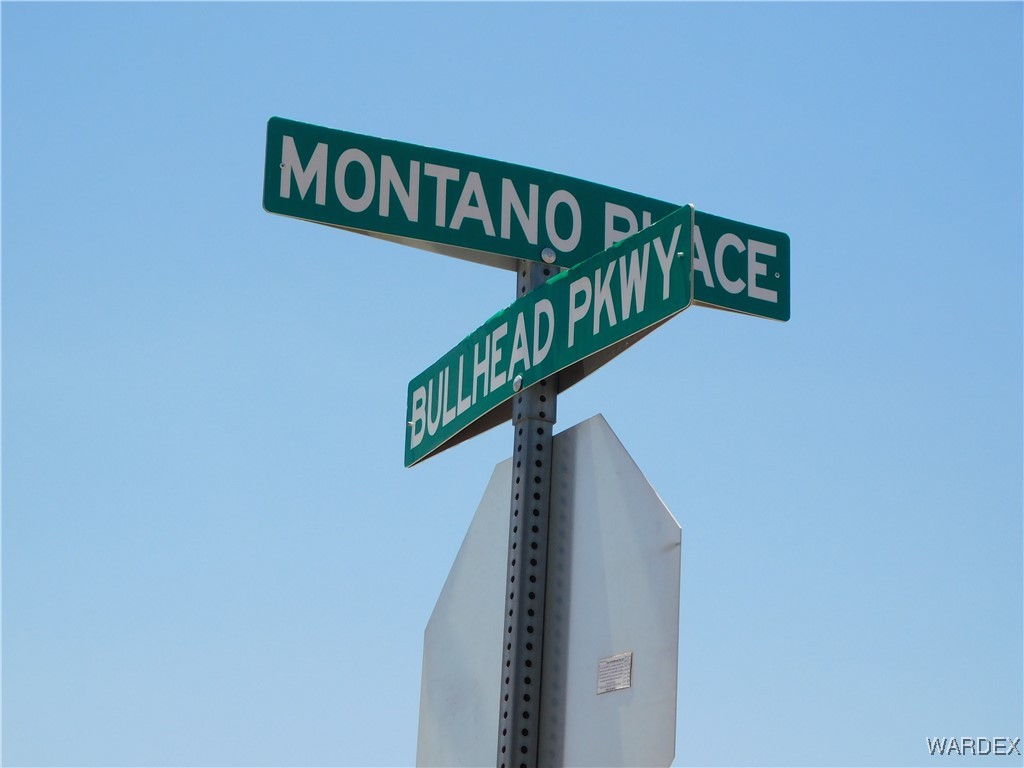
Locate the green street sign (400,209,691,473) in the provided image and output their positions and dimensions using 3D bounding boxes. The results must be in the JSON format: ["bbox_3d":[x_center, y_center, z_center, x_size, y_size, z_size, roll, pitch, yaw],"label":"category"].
[{"bbox_3d":[0.036,-0.055,4.104,0.055,0.152,0.918,12,-21,-25],"label":"green street sign"}]

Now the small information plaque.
[{"bbox_3d":[0.142,0.402,3.741,0.003,0.050,0.090,13,-18,-26],"label":"small information plaque"}]

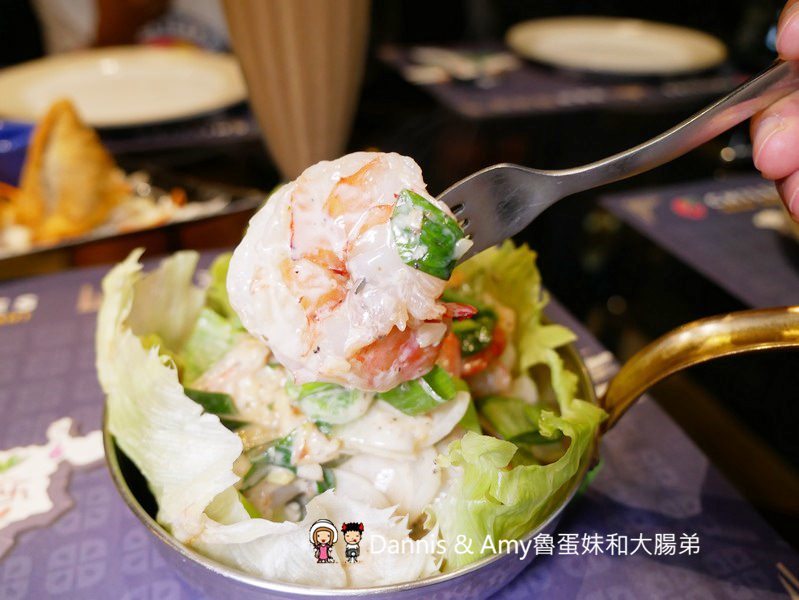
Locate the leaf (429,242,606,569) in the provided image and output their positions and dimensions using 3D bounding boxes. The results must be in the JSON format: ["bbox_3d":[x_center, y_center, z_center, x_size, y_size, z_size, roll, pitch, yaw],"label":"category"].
[{"bbox_3d":[0.039,0.031,0.187,0.048,0.053,0.117,11,38,12],"label":"leaf"}]

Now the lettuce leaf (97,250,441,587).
[{"bbox_3d":[-0.045,0.037,0.175,0.060,0.056,0.130,-29,47,-34],"label":"lettuce leaf"}]

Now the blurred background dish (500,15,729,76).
[{"bbox_3d":[0.242,-0.288,0.689,0.244,0.024,0.244,1,37,-1],"label":"blurred background dish"}]

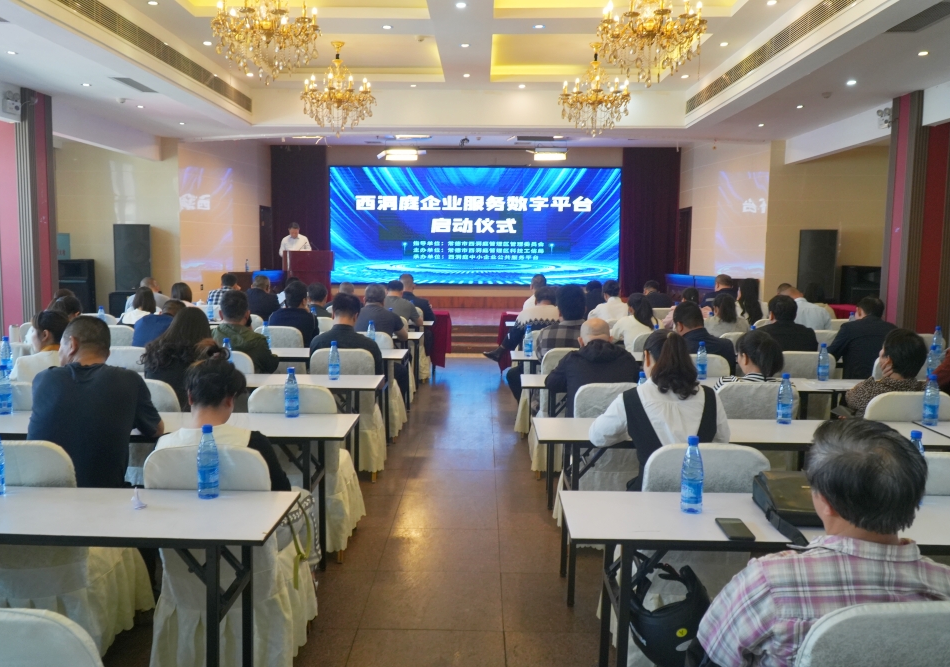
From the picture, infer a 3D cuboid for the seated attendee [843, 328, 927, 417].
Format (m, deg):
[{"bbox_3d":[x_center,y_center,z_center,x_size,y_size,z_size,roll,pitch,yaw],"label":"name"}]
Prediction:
[{"bbox_3d":[2.104,0.545,3.879,0.560,1.170,0.740,-2,7,-19],"label":"seated attendee"}]

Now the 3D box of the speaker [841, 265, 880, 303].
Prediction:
[{"bbox_3d":[5.808,-0.440,11.148,0.580,1.150,0.520,2,6,16],"label":"speaker"}]

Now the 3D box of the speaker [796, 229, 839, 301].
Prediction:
[{"bbox_3d":[4.951,-0.977,10.803,0.500,0.980,0.480,3,7,18],"label":"speaker"}]

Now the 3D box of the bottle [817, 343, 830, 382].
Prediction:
[{"bbox_3d":[2.223,0.184,4.769,0.068,0.234,0.068,1,6,1],"label":"bottle"}]

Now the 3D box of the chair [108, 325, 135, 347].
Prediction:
[{"bbox_3d":[-3.176,0.344,6.801,0.500,0.885,0.540,1,6,0],"label":"chair"}]

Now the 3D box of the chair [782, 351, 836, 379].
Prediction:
[{"bbox_3d":[2.307,0.546,5.553,0.500,0.885,0.540,1,6,0],"label":"chair"}]

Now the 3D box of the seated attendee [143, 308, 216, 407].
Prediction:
[{"bbox_3d":[-1.575,0.466,4.248,0.480,1.234,0.780,1,6,7],"label":"seated attendee"}]

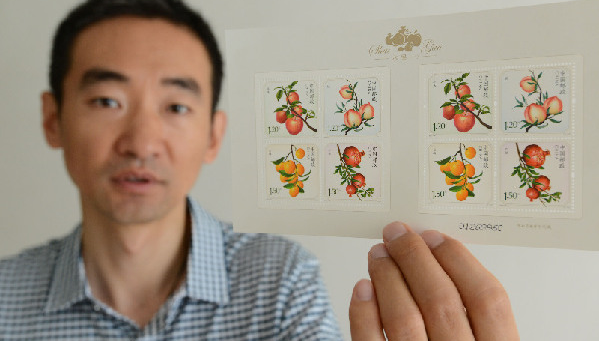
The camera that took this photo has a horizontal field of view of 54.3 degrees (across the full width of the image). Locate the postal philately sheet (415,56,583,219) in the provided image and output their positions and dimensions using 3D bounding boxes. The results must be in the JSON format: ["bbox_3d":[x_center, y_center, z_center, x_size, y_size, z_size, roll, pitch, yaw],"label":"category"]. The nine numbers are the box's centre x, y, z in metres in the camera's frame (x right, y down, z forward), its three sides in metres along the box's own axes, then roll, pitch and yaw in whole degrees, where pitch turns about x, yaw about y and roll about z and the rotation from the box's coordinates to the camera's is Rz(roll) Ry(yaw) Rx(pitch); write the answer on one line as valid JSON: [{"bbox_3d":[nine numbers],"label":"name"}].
[{"bbox_3d":[0.093,-0.015,0.274,0.073,0.073,0.005,0,1,20],"label":"postal philately sheet"}]

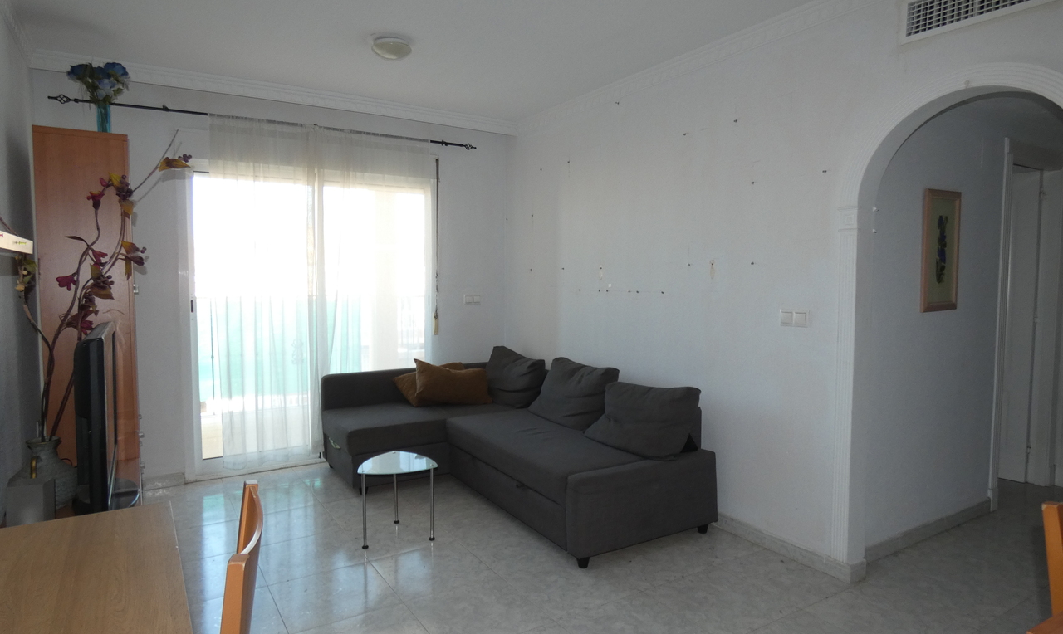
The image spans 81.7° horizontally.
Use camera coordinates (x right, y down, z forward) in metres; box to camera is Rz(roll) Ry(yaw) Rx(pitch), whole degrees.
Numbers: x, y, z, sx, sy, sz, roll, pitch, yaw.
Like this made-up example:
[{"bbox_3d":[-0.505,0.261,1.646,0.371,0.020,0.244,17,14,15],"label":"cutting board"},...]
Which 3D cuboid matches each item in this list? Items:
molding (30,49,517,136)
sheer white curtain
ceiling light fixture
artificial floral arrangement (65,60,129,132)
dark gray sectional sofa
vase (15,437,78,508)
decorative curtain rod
[{"bbox_3d":[-1.411,-1.454,4.154,3.110,0.100,0.100,-2,4,-32],"label":"molding"},{"bbox_3d":[-1.416,-0.155,4.384,1.540,2.350,0.110,-2,4,-32],"label":"sheer white curtain"},{"bbox_3d":[-0.735,-1.400,3.204,0.210,0.070,0.210,0,3,0],"label":"ceiling light fixture"},{"bbox_3d":[-2.320,-1.160,3.319,0.270,0.440,0.240,-2,4,-32],"label":"artificial floral arrangement"},{"bbox_3d":[-0.250,0.732,3.840,1.520,0.770,2.320,-2,4,-32],"label":"dark gray sectional sofa"},{"bbox_3d":[-1.868,0.602,2.349,0.220,0.270,0.220,-2,4,-32],"label":"vase"},{"bbox_3d":[-1.585,-1.299,4.194,2.710,0.070,0.090,-2,4,-32],"label":"decorative curtain rod"}]

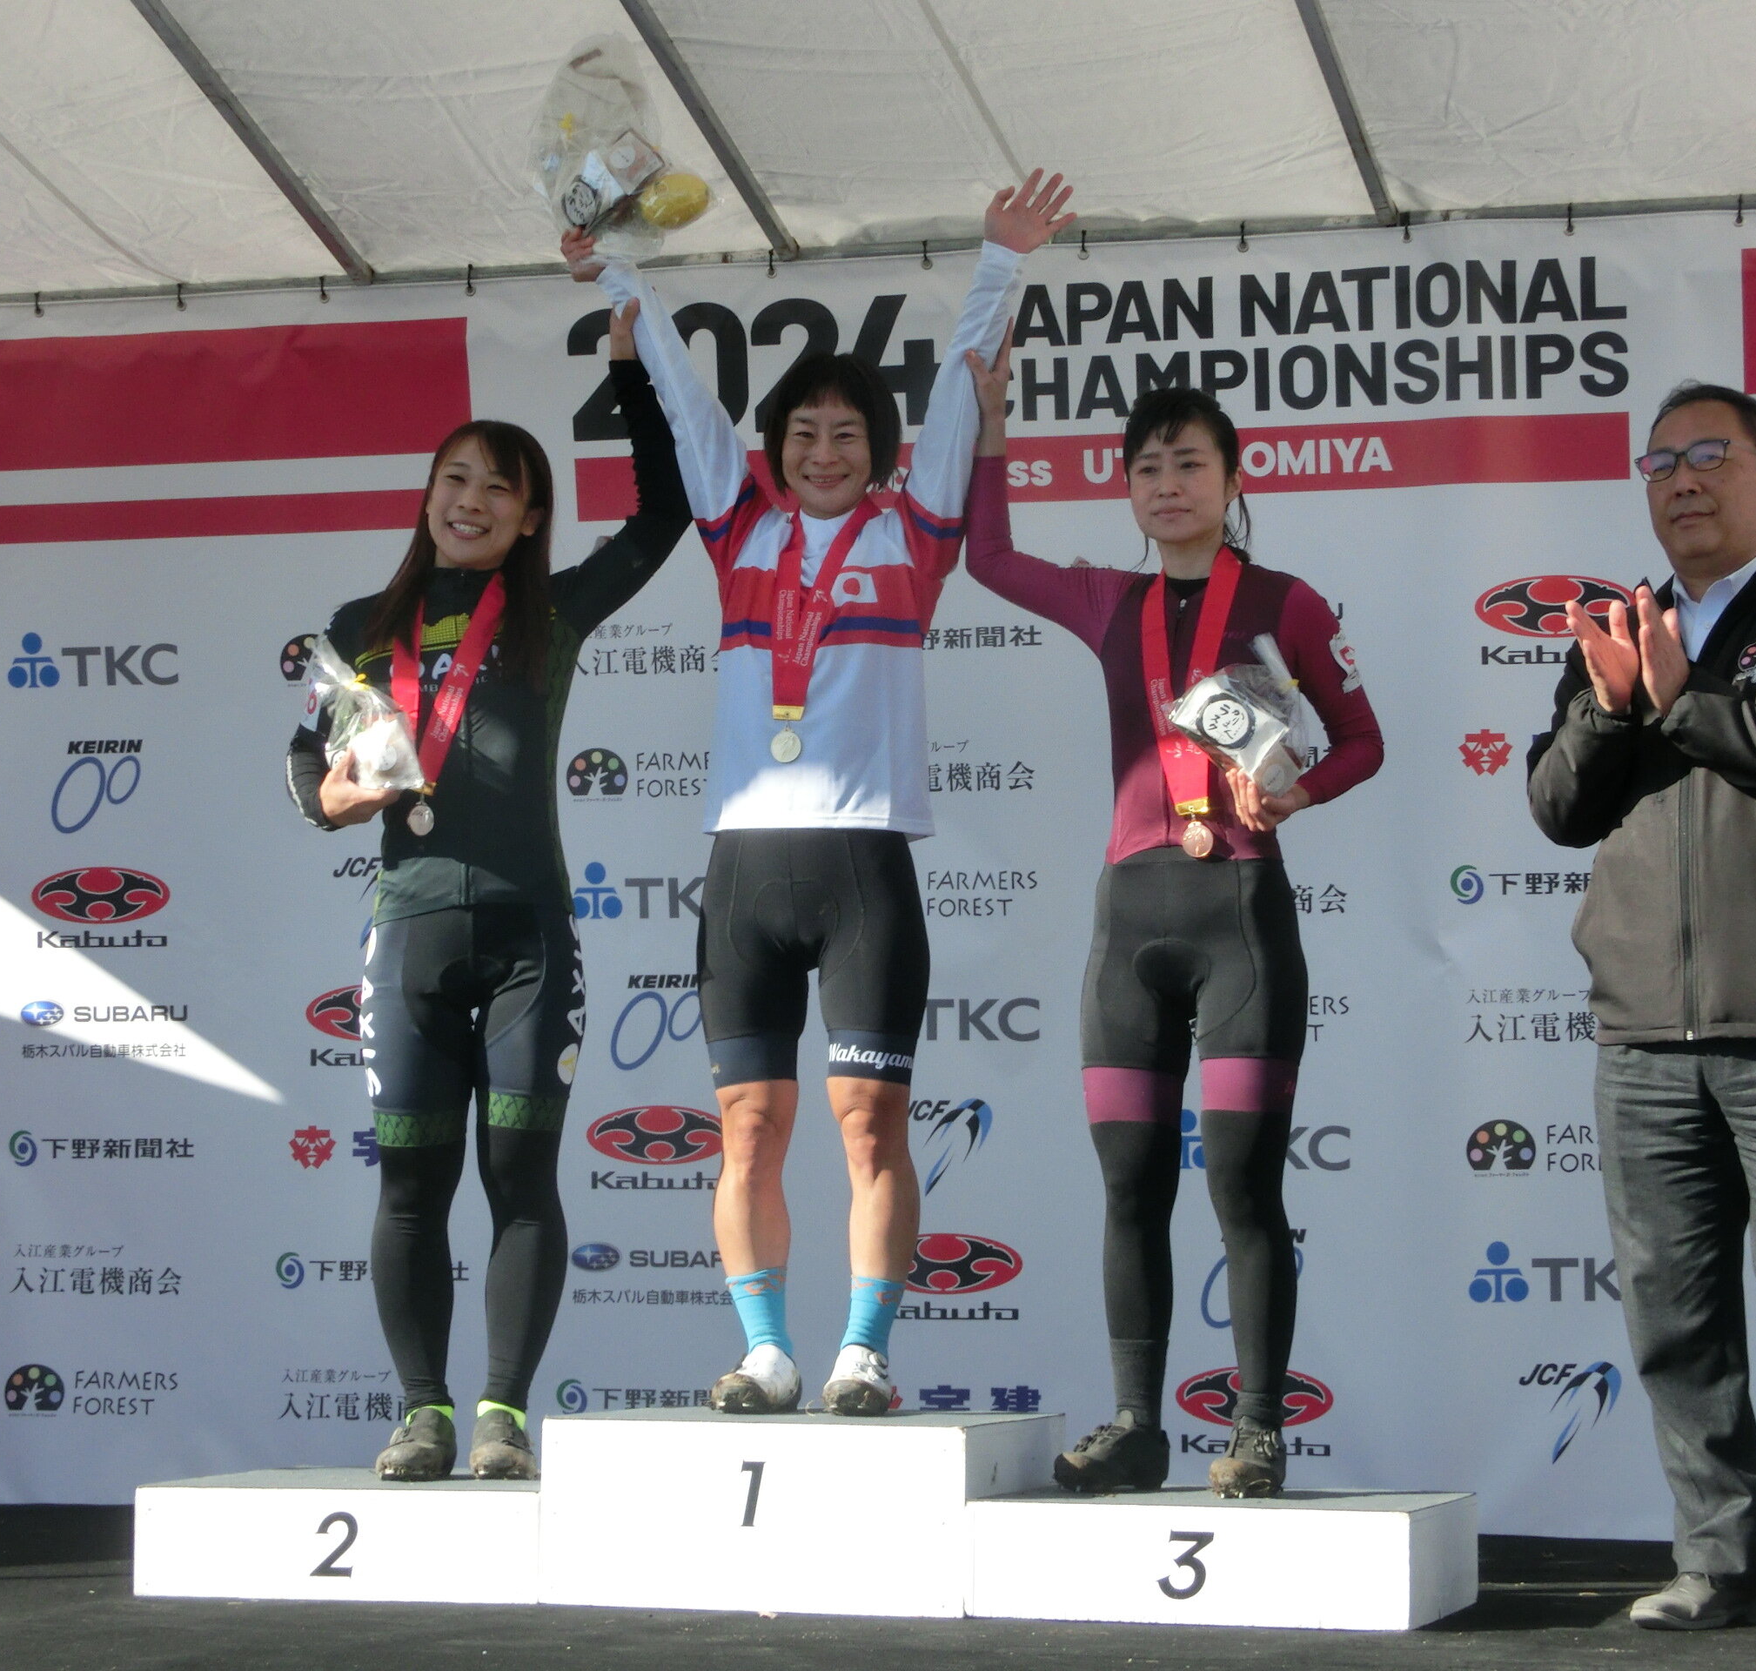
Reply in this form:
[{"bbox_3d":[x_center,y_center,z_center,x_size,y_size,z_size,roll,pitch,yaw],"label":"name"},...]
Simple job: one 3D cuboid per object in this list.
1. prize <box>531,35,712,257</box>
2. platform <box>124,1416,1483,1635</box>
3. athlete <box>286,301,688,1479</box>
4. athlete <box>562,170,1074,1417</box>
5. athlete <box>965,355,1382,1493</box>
[{"bbox_3d":[-0.383,-1.029,6.535,0.265,0.325,0.200,0,-6,8],"label":"prize"},{"bbox_3d":[-0.097,0.955,6.220,1.815,0.254,0.570,-1,-6,16],"label":"platform"},{"bbox_3d":[-0.587,0.069,6.577,0.592,1.779,0.420,0,-6,2],"label":"athlete"},{"bbox_3d":[-0.088,-0.077,6.461,0.745,1.850,0.380,0,-6,8],"label":"athlete"},{"bbox_3d":[0.423,0.114,6.269,0.588,1.639,0.420,-1,-6,11],"label":"athlete"}]

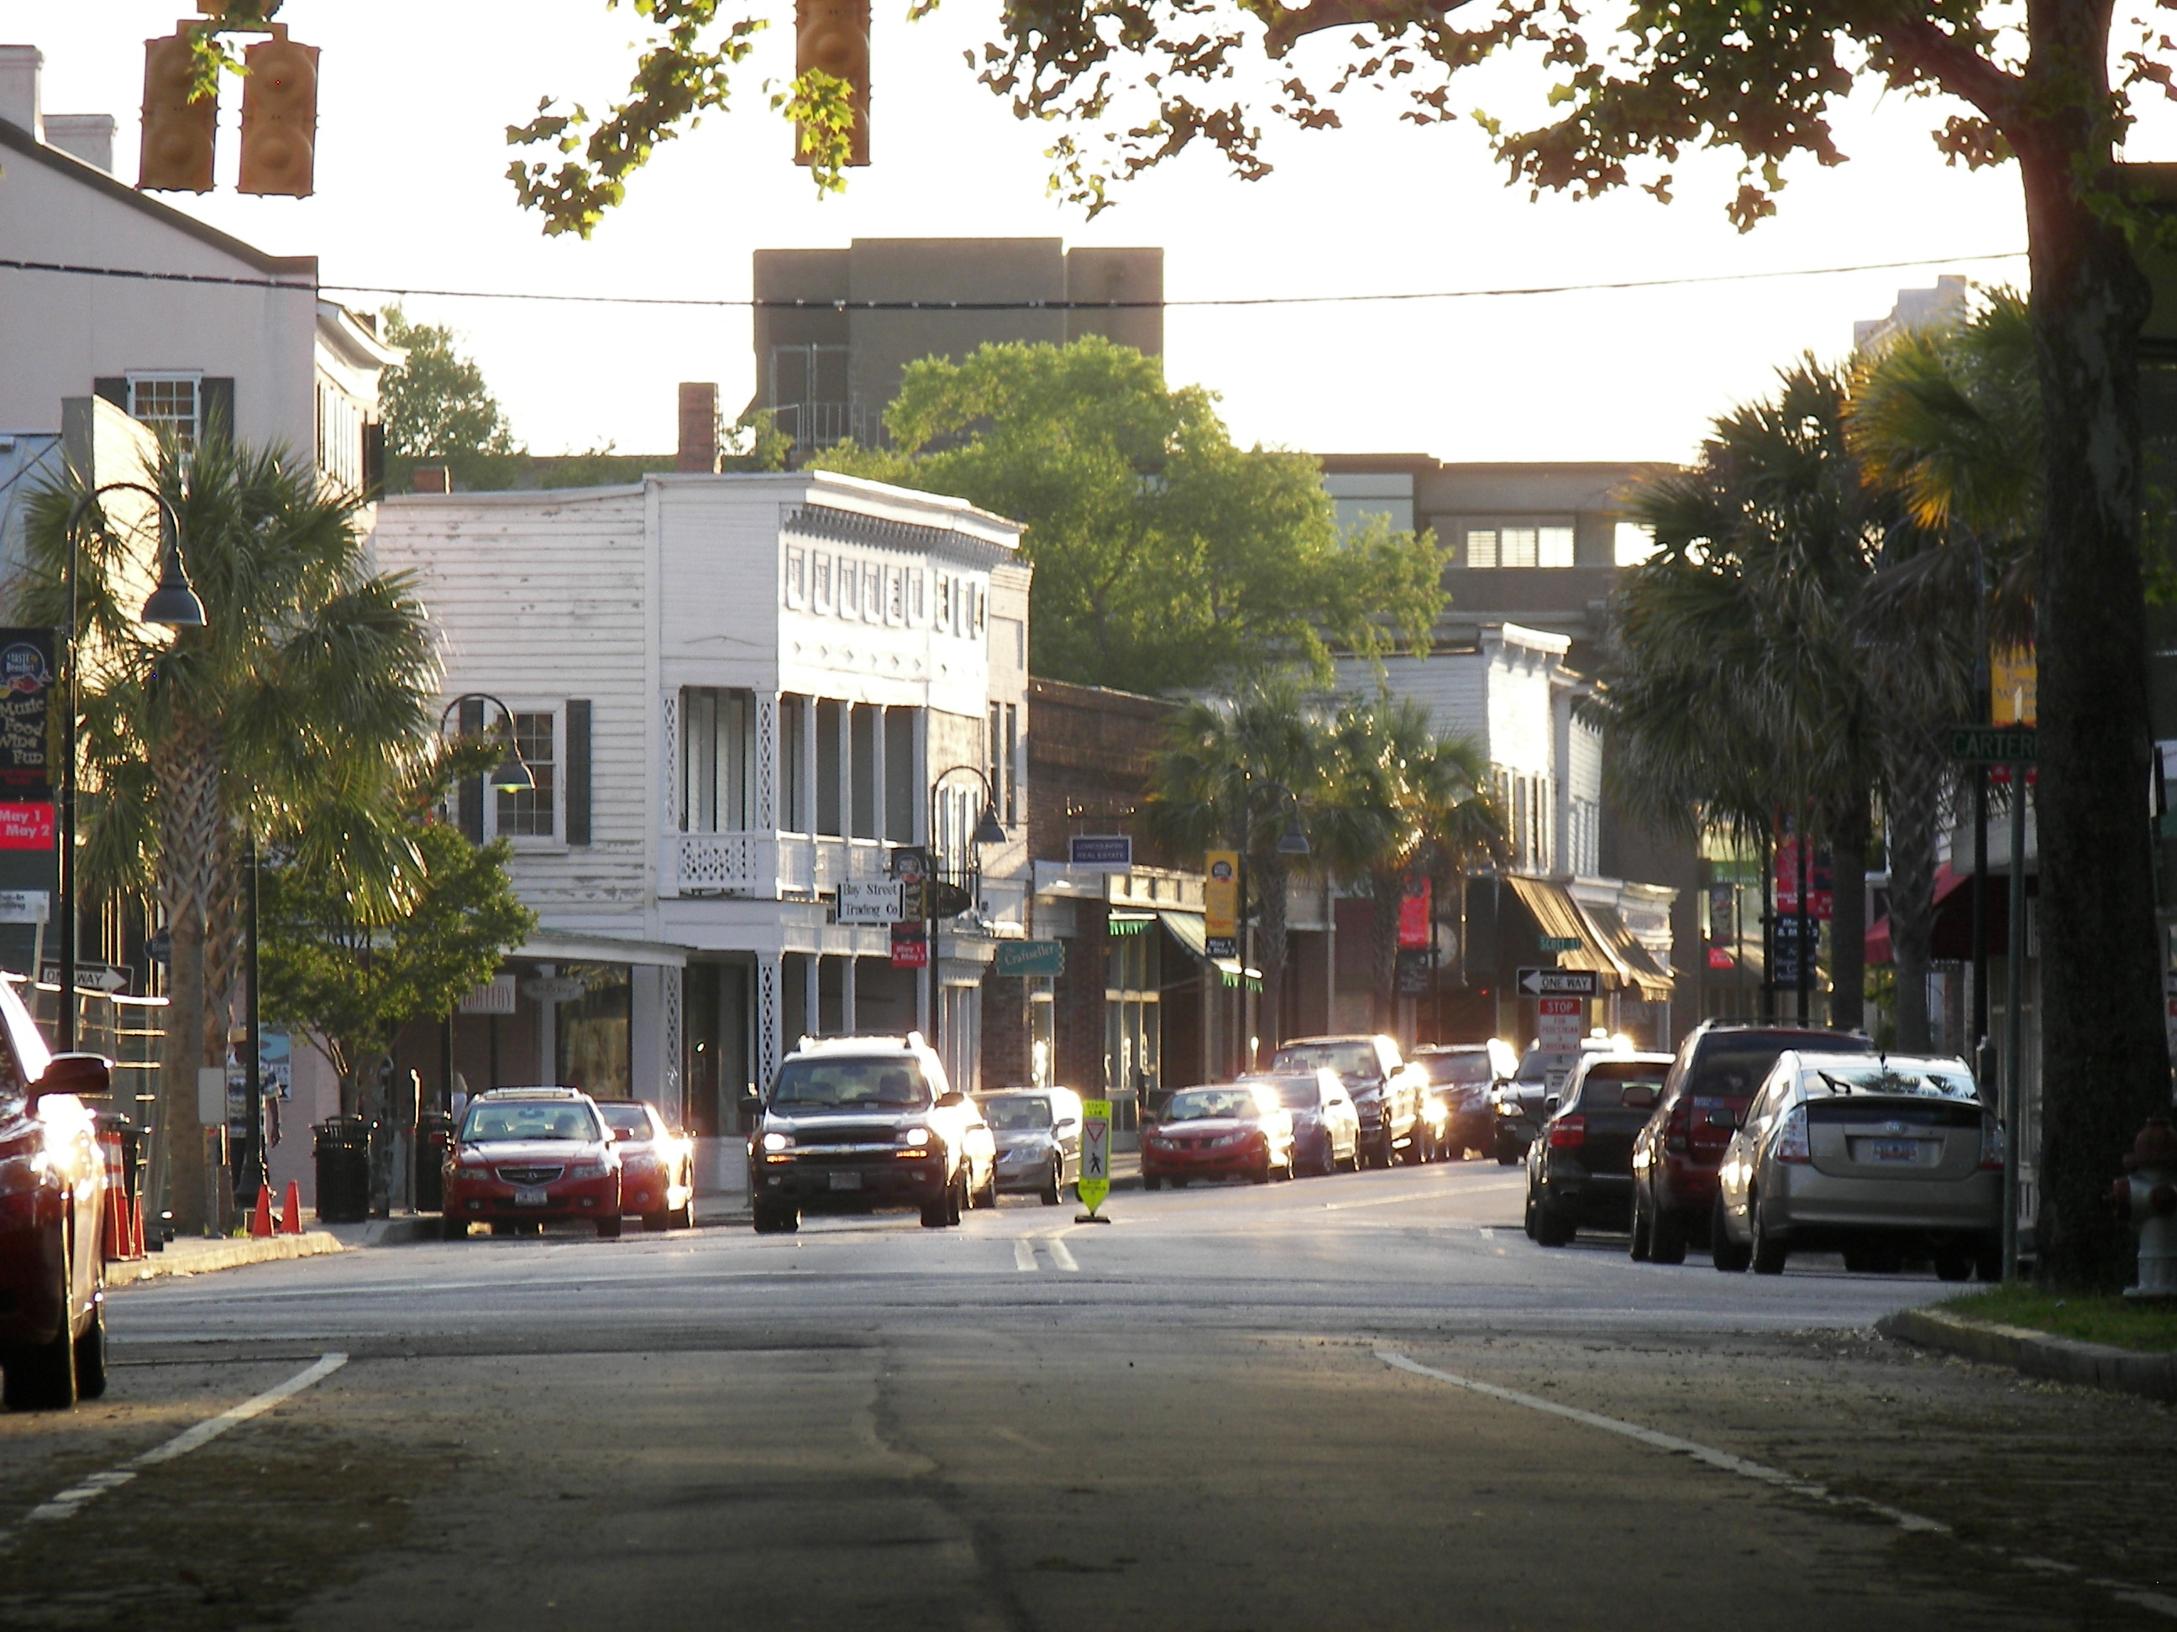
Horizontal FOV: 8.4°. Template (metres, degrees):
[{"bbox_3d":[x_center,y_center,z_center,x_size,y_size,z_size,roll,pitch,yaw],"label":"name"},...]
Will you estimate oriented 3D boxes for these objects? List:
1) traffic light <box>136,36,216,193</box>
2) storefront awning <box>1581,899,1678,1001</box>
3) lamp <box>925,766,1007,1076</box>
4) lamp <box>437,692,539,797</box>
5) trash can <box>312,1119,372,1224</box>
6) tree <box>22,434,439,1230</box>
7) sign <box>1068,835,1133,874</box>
[{"bbox_3d":[-4.320,-3.345,70.000,0.360,0.770,0.380,3,-1,2],"label":"traffic light"},{"bbox_3d":[9.948,2.507,274.000,1.150,1.850,5.200,0,-1,10],"label":"storefront awning"},{"bbox_3d":[-1.569,2.000,192.000,1.080,5.300,0.450,0,-1,7],"label":"lamp"},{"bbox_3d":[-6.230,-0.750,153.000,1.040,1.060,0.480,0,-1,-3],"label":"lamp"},{"bbox_3d":[-7.330,3.480,145.000,0.580,1.060,0.580,0,-1,0],"label":"trash can"},{"bbox_3d":[-6.880,0.136,118.500,3.350,6.400,3.300,0,-1,0],"label":"tree"},{"bbox_3d":[0.165,0.520,200.000,0.840,0.550,0.060,0,-1,8],"label":"sign"}]

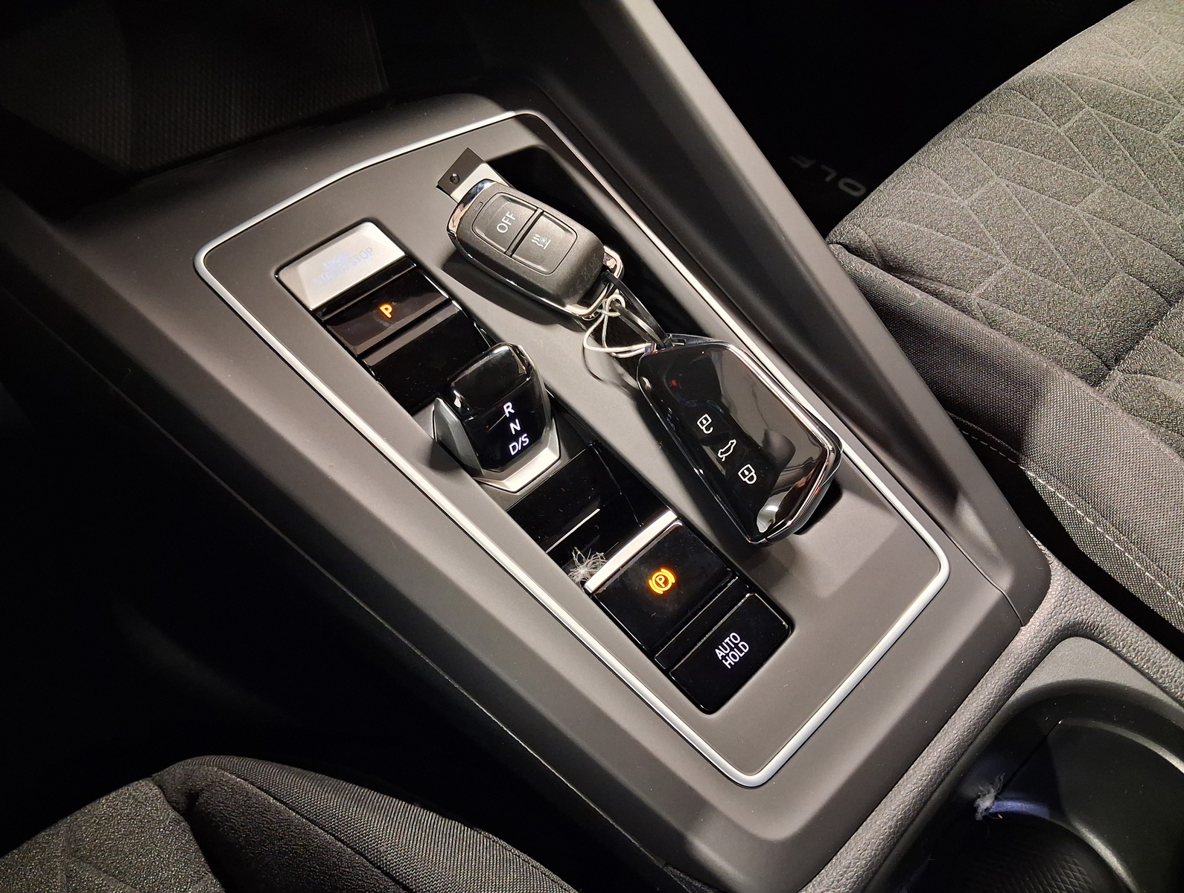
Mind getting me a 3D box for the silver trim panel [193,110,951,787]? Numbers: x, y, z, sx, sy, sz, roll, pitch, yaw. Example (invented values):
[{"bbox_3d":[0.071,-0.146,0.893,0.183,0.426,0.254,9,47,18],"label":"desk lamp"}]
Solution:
[{"bbox_3d":[0.000,-0.022,0.331,0.157,0.018,0.264,-38,71,-26],"label":"silver trim panel"}]

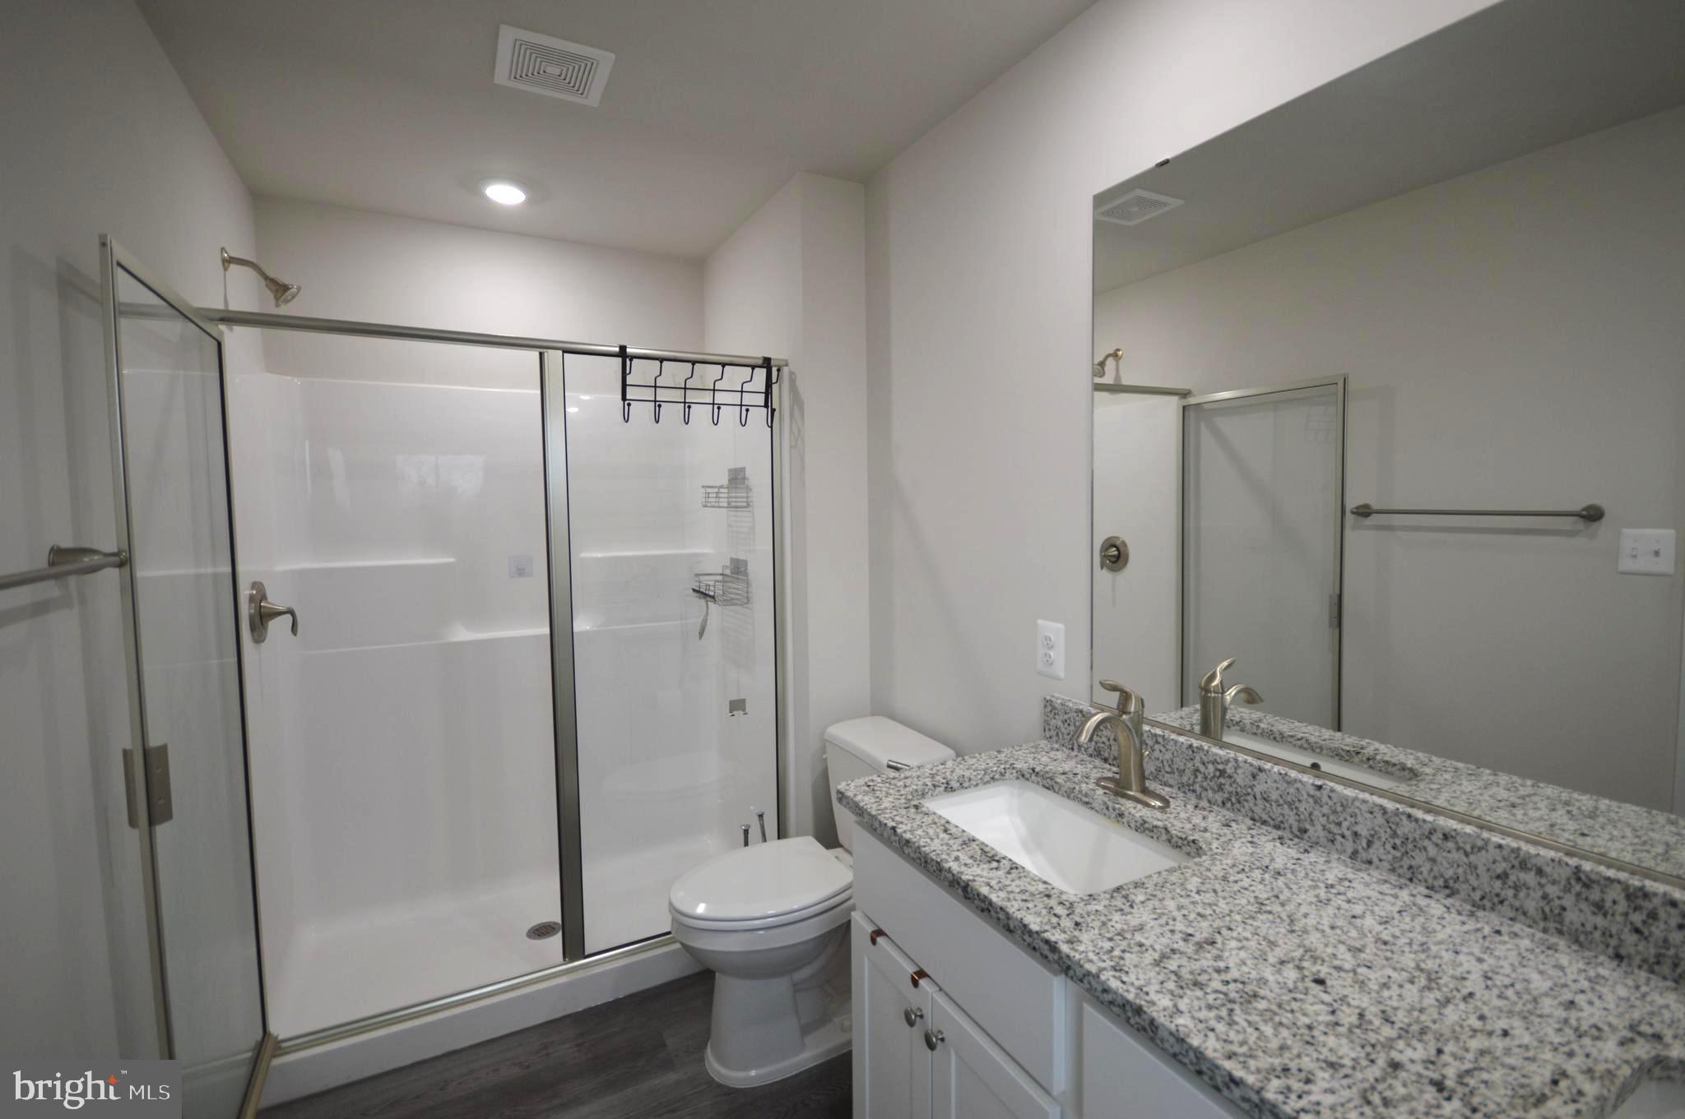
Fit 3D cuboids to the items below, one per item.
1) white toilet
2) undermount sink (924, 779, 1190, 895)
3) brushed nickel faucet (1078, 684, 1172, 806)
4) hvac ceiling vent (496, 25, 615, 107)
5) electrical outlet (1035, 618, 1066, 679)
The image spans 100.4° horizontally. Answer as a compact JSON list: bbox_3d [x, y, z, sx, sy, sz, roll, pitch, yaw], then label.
[{"bbox_3d":[-0.098,0.888,1.926,0.765,0.700,0.420,-3,4,-28],"label":"white toilet"},{"bbox_3d":[0.359,0.538,1.224,0.283,0.155,0.429,-3,4,-28],"label":"undermount sink"},{"bbox_3d":[0.504,0.334,1.293,0.167,0.223,0.156,-3,4,-28],"label":"brushed nickel faucet"},{"bbox_3d":[-0.677,-1.156,1.643,0.235,0.018,0.233,-3,4,-28],"label":"hvac ceiling vent"},{"bbox_3d":[0.485,0.210,1.629,0.009,0.128,0.086,-3,4,-28],"label":"electrical outlet"}]

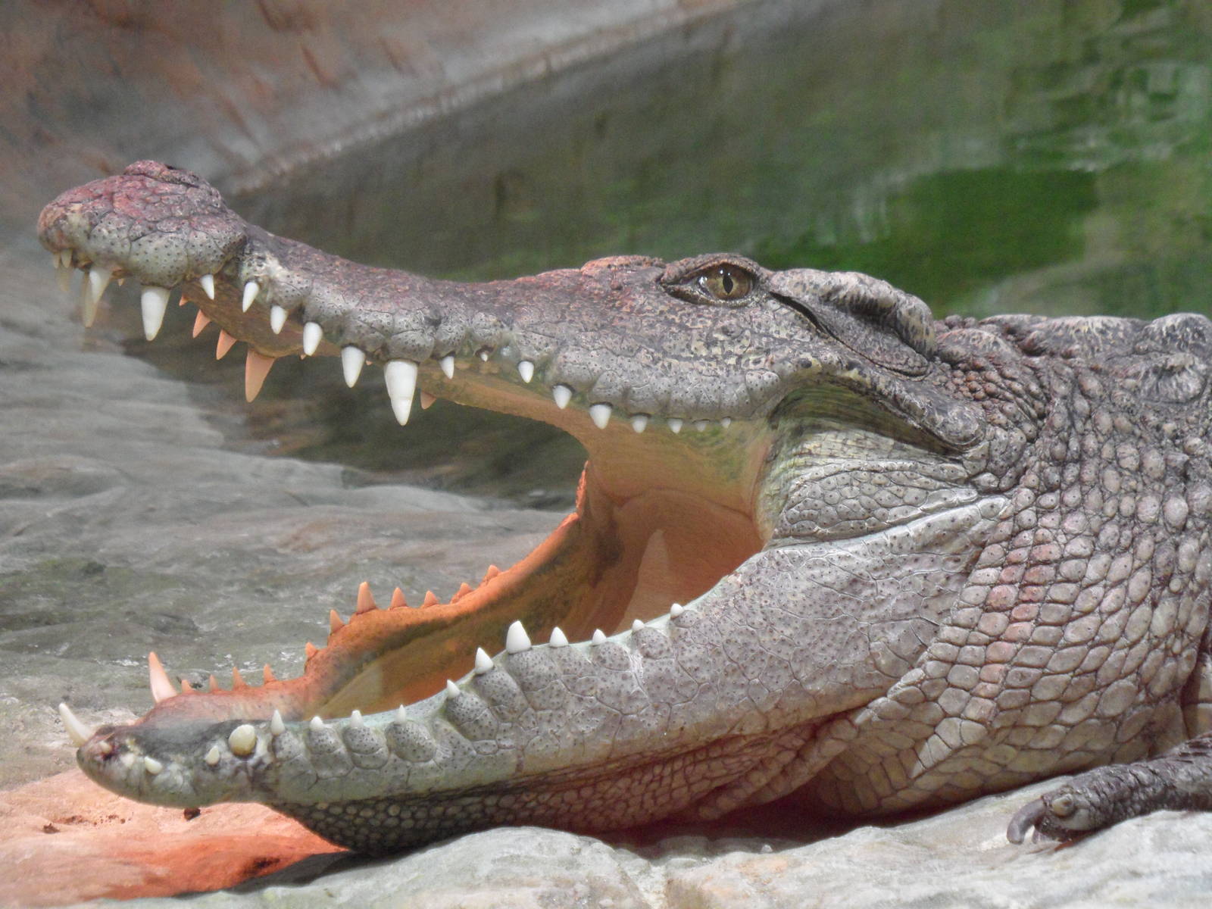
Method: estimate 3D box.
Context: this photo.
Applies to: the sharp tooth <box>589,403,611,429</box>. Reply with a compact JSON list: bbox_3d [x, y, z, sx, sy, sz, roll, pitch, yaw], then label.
[{"bbox_3d":[-0.003,-0.021,1.900,0.012,0.014,0.011,0,10,0],"label":"sharp tooth"}]

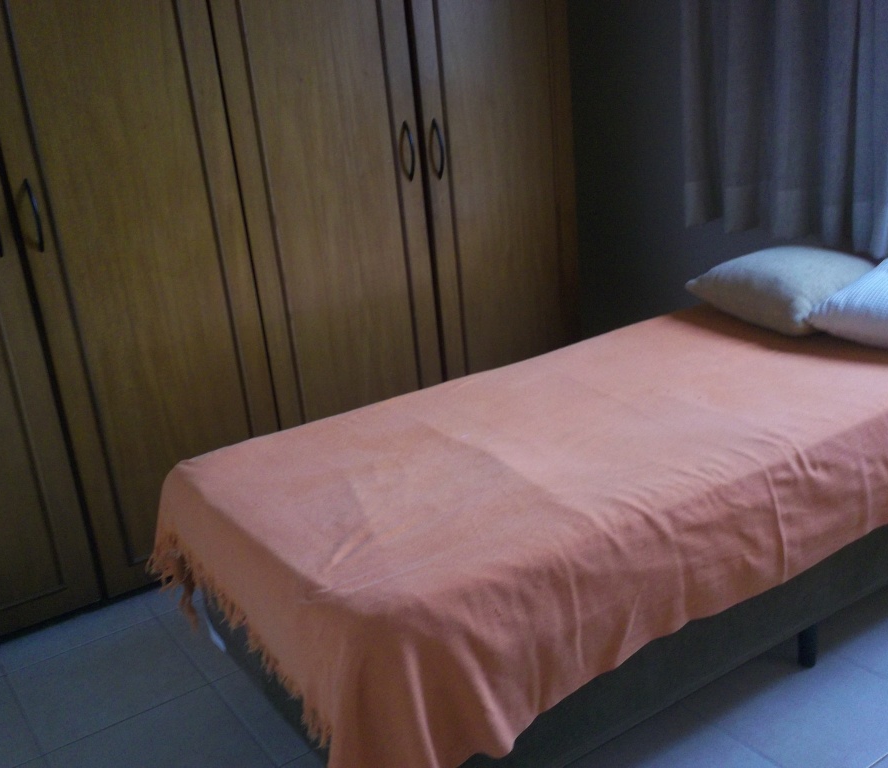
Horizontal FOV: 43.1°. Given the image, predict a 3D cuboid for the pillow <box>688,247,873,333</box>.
[{"bbox_3d":[0.843,-0.223,2.670,0.375,0.170,0.400,-15,22,-23],"label":"pillow"}]

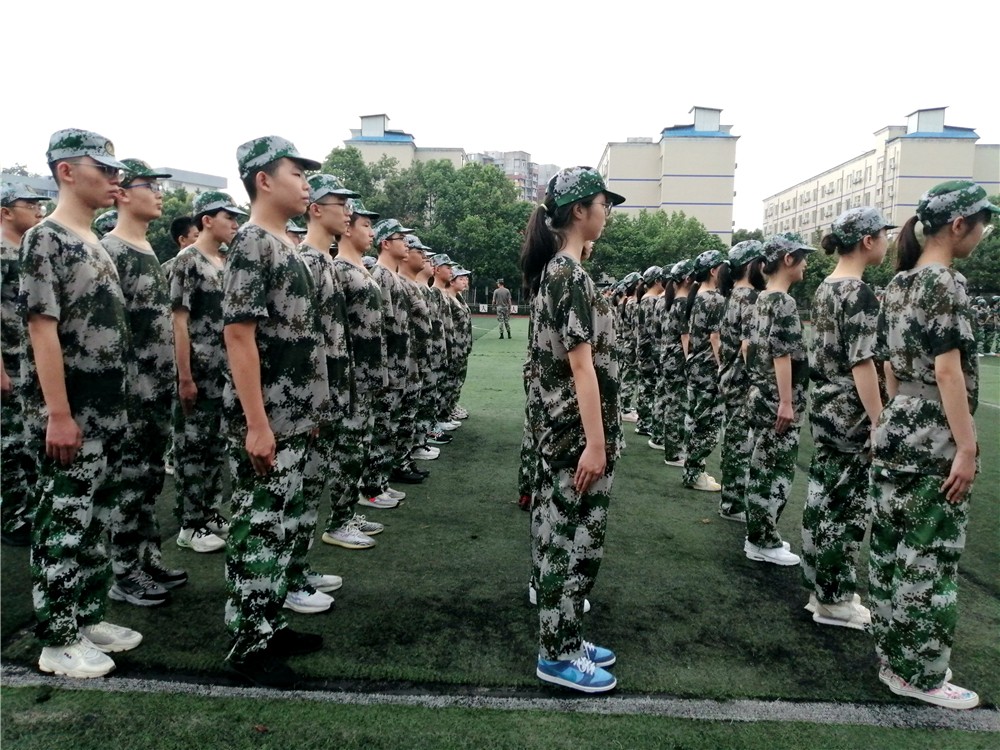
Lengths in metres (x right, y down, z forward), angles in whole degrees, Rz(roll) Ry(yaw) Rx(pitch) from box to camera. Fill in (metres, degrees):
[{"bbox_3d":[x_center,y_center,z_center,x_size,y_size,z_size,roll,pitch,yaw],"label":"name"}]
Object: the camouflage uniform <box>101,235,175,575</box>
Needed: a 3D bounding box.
[{"bbox_3d":[-1.515,0.133,3.090,0.300,1.390,0.470,1,6,3],"label":"camouflage uniform"}]

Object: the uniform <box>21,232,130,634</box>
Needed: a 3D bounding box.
[{"bbox_3d":[-1.442,0.195,2.552,0.330,1.472,0.480,1,5,3],"label":"uniform"}]

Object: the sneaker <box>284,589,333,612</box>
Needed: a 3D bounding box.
[{"bbox_3d":[-0.820,0.903,3.085,0.285,0.110,0.105,3,6,15],"label":"sneaker"}]

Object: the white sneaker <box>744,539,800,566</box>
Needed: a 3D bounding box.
[{"bbox_3d":[1.345,0.862,3.690,0.270,0.100,0.100,2,6,13],"label":"white sneaker"}]

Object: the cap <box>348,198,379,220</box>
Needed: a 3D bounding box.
[{"bbox_3d":[-0.737,-0.827,3.799,0.265,0.130,0.185,2,6,9],"label":"cap"}]

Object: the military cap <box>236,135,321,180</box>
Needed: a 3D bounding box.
[{"bbox_3d":[-0.721,-0.708,2.454,0.273,0.130,0.185,2,6,4],"label":"military cap"}]

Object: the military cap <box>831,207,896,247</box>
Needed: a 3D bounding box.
[{"bbox_3d":[1.440,-0.578,2.954,0.246,0.147,0.185,2,6,2],"label":"military cap"}]

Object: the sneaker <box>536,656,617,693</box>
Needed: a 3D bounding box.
[{"bbox_3d":[0.251,0.956,2.498,0.275,0.105,0.100,3,6,14],"label":"sneaker"}]

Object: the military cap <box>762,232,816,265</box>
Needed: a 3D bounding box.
[{"bbox_3d":[1.421,-0.616,3.687,0.265,0.135,0.175,-6,4,13],"label":"military cap"}]

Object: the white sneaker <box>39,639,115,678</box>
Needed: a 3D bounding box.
[{"bbox_3d":[-1.422,0.940,2.528,0.277,0.115,0.105,3,6,16],"label":"white sneaker"}]

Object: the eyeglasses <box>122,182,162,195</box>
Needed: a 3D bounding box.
[{"bbox_3d":[-1.438,-0.744,2.998,0.145,0.042,0.140,1,6,3],"label":"eyeglasses"}]

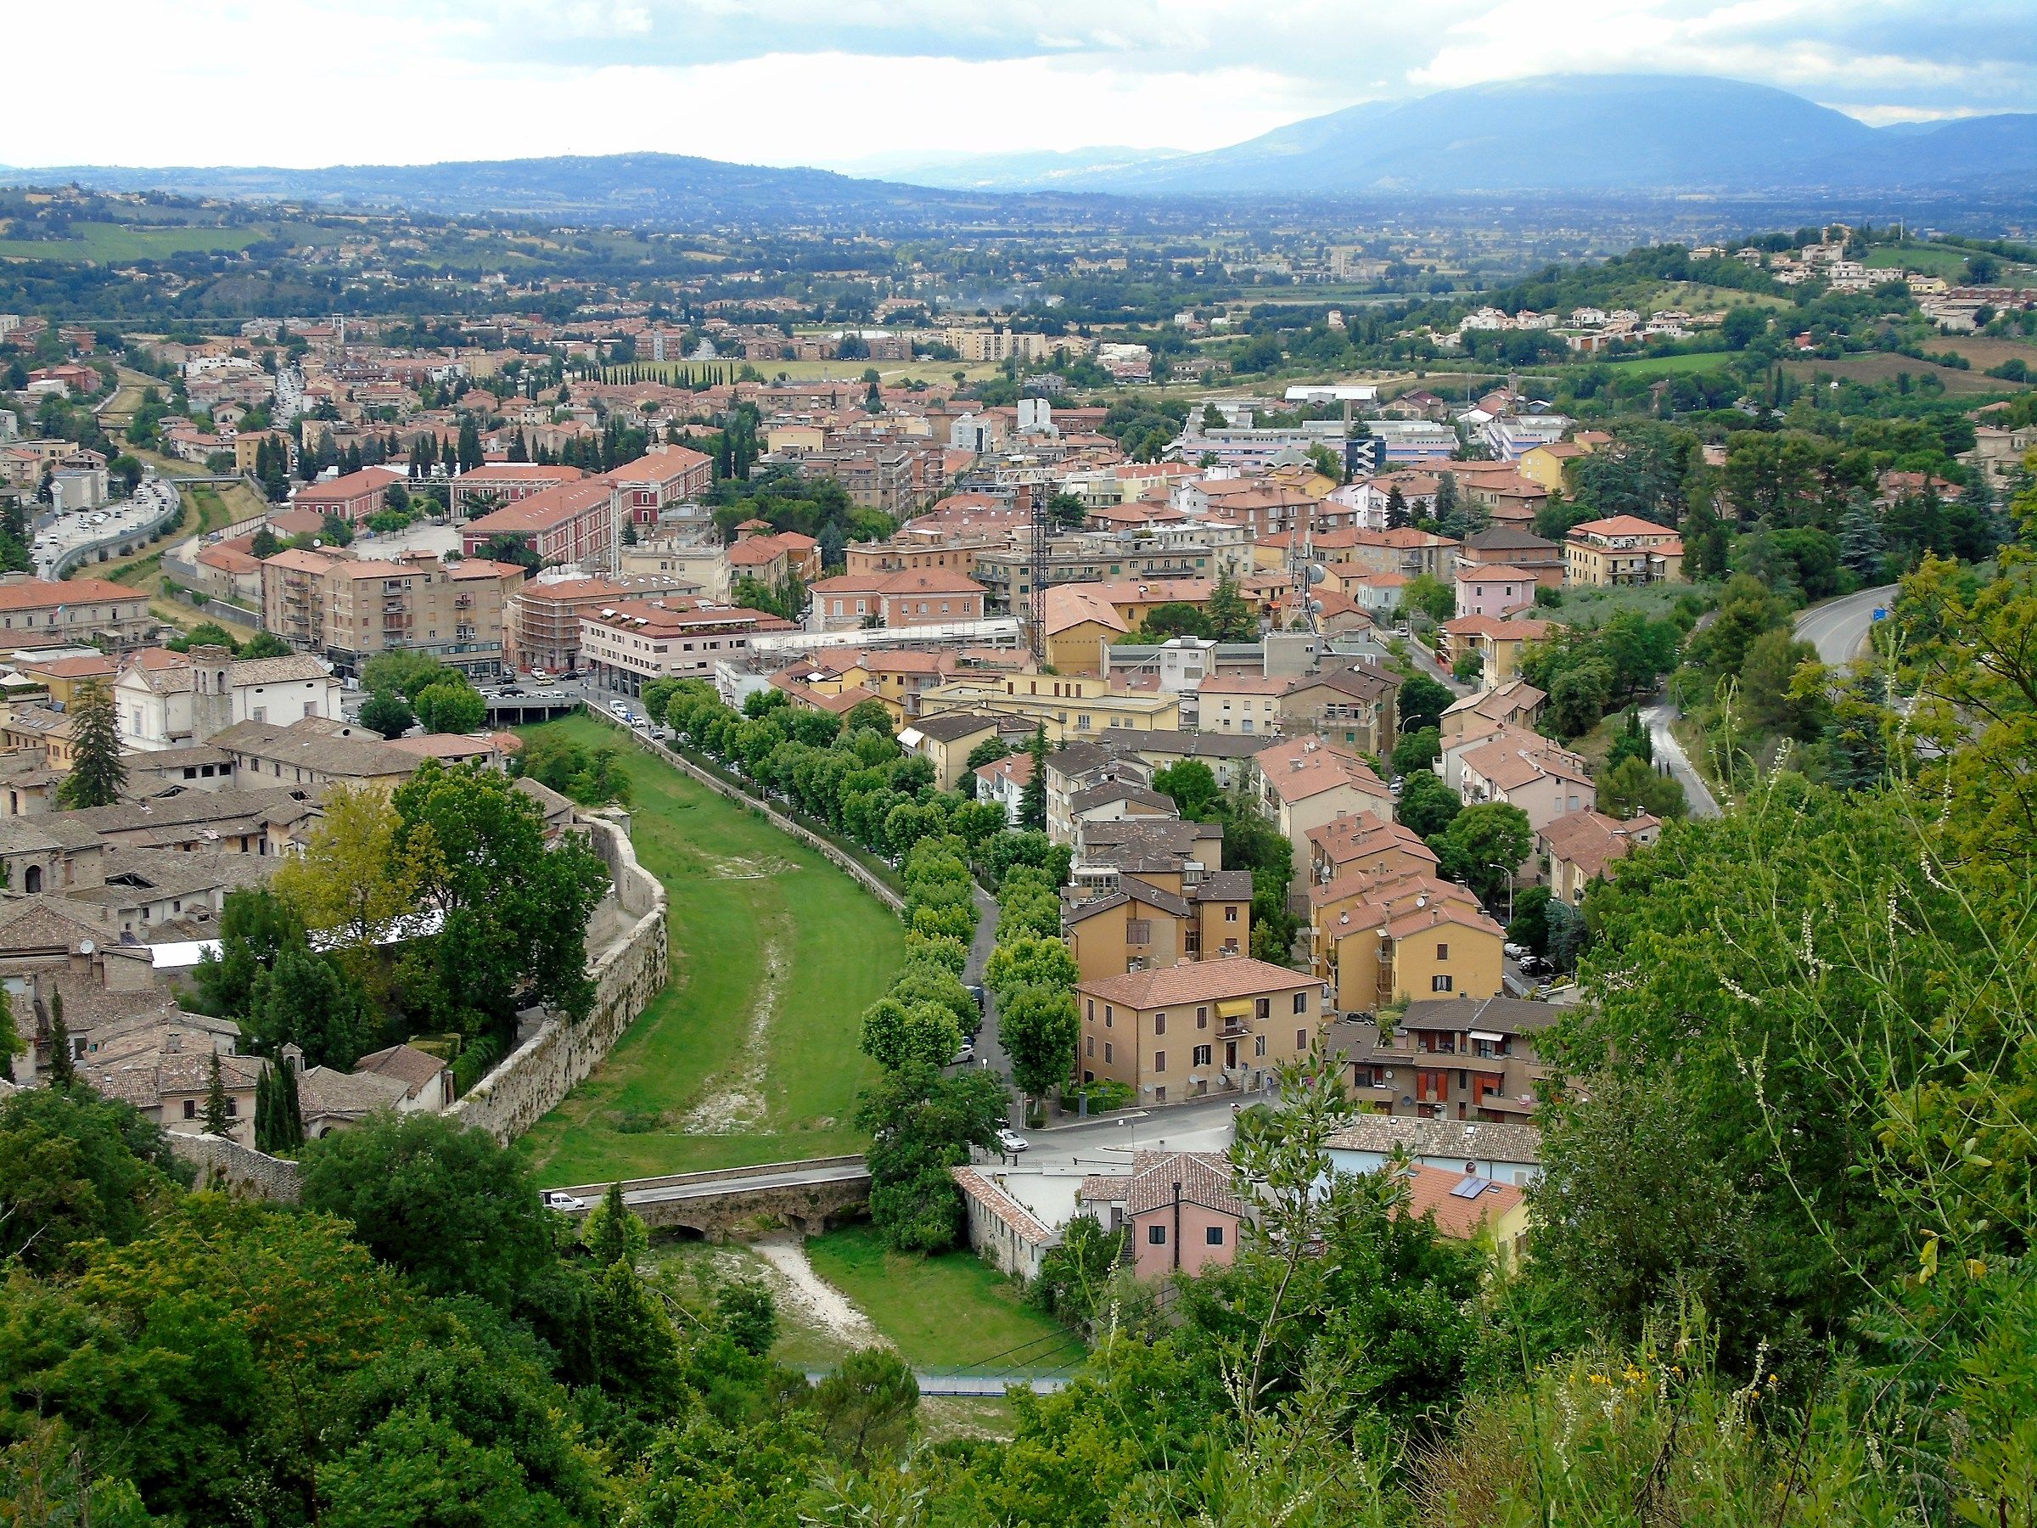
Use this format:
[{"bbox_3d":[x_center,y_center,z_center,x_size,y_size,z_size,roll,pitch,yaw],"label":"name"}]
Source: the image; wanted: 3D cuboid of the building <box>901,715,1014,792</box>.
[{"bbox_3d":[-7.490,-1.600,489.030,9.000,9.940,15.500,-3,10,-17],"label":"building"}]

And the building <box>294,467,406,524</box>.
[{"bbox_3d":[-179.200,-71.360,986.580,15.500,13.500,60.000,1,10,5],"label":"building"}]

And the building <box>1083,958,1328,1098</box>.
[{"bbox_3d":[17.050,24.010,343.210,20.900,11.100,10.900,-6,11,-31],"label":"building"}]

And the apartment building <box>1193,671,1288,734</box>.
[{"bbox_3d":[34.300,-9.520,561.260,12.800,8.400,11.500,2,9,10],"label":"apartment building"}]

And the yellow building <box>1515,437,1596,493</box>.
[{"bbox_3d":[123.840,-66.540,828.770,15.500,11.500,13.000,-7,12,-34],"label":"yellow building"}]

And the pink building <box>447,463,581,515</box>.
[{"bbox_3d":[-136.570,-74.390,1006.120,36.000,14.700,17.000,1,10,5],"label":"pink building"}]

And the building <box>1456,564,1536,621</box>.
[{"bbox_3d":[82.050,-29.570,624.910,13.300,9.300,11.000,0,9,-1],"label":"building"}]

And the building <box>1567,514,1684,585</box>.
[{"bbox_3d":[115.300,-40.030,696.720,15.800,14.600,20.500,-2,10,-11],"label":"building"}]

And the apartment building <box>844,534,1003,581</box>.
[{"bbox_3d":[-18.920,-38.690,754.920,31.000,18.000,19.000,-7,12,-35],"label":"apartment building"}]

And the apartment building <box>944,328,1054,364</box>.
[{"bbox_3d":[-12.500,-242.680,2133.920,61.000,19.500,18.000,0,9,-2],"label":"apartment building"}]

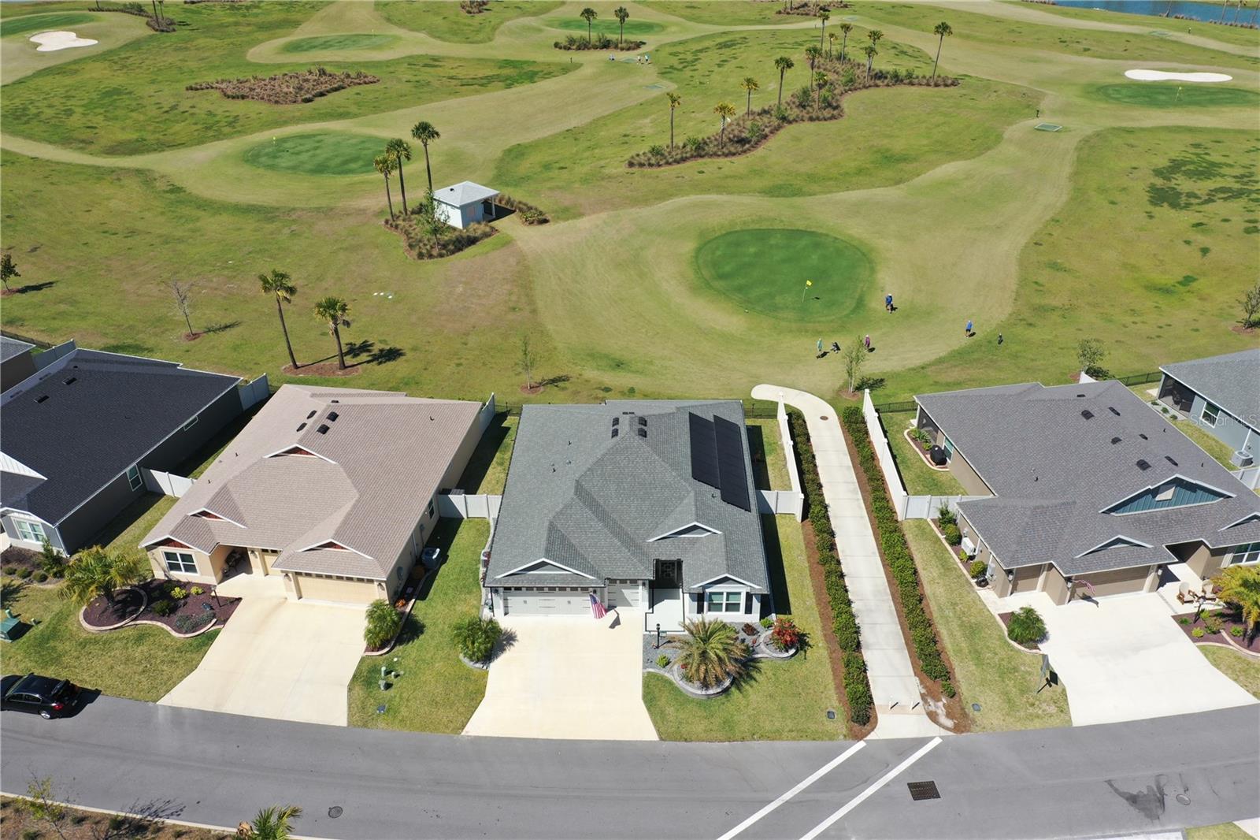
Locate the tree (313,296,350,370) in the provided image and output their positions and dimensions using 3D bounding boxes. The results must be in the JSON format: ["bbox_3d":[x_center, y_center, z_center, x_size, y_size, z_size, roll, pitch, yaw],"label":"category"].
[{"bbox_3d":[-23.563,-6.950,78.699,3.100,6.472,3.100,-1,31,0],"label":"tree"}]

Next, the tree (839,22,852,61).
[{"bbox_3d":[38.874,-68.444,177.822,2.300,6.874,2.300,-1,31,0],"label":"tree"}]

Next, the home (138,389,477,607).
[{"bbox_3d":[-19.557,2.711,63.032,15.400,6.200,20.000,4,32,8],"label":"home"}]

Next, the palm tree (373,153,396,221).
[{"bbox_3d":[-26.697,-25.636,108.355,2.600,7.658,2.600,-1,31,0],"label":"palm tree"}]

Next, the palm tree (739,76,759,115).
[{"bbox_3d":[16.495,-44.343,134.717,2.700,5.440,2.700,-1,33,0],"label":"palm tree"}]

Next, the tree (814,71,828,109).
[{"bbox_3d":[28.785,-50.086,148.979,2.150,5.757,2.150,-1,31,0],"label":"tree"}]

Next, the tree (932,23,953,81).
[{"bbox_3d":[46.976,-55.978,149.140,2.900,8.670,2.900,-1,33,0],"label":"tree"}]

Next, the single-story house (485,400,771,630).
[{"bbox_3d":[-0.013,3.355,59.907,15.200,6.300,19.400,0,33,2],"label":"single-story house"}]

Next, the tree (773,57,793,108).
[{"bbox_3d":[21.342,-47.426,137.834,2.800,7.140,2.800,-1,33,0],"label":"tree"}]

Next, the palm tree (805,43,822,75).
[{"bbox_3d":[29.839,-57.743,160.299,2.800,7.038,2.800,-1,31,0],"label":"palm tree"}]

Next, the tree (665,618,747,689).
[{"bbox_3d":[3.834,11.877,49.577,4.100,3.000,4.000,-1,33,0],"label":"tree"}]

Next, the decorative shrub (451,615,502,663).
[{"bbox_3d":[-8.025,11.356,51.324,2.550,2.300,2.500,-1,33,0],"label":"decorative shrub"}]

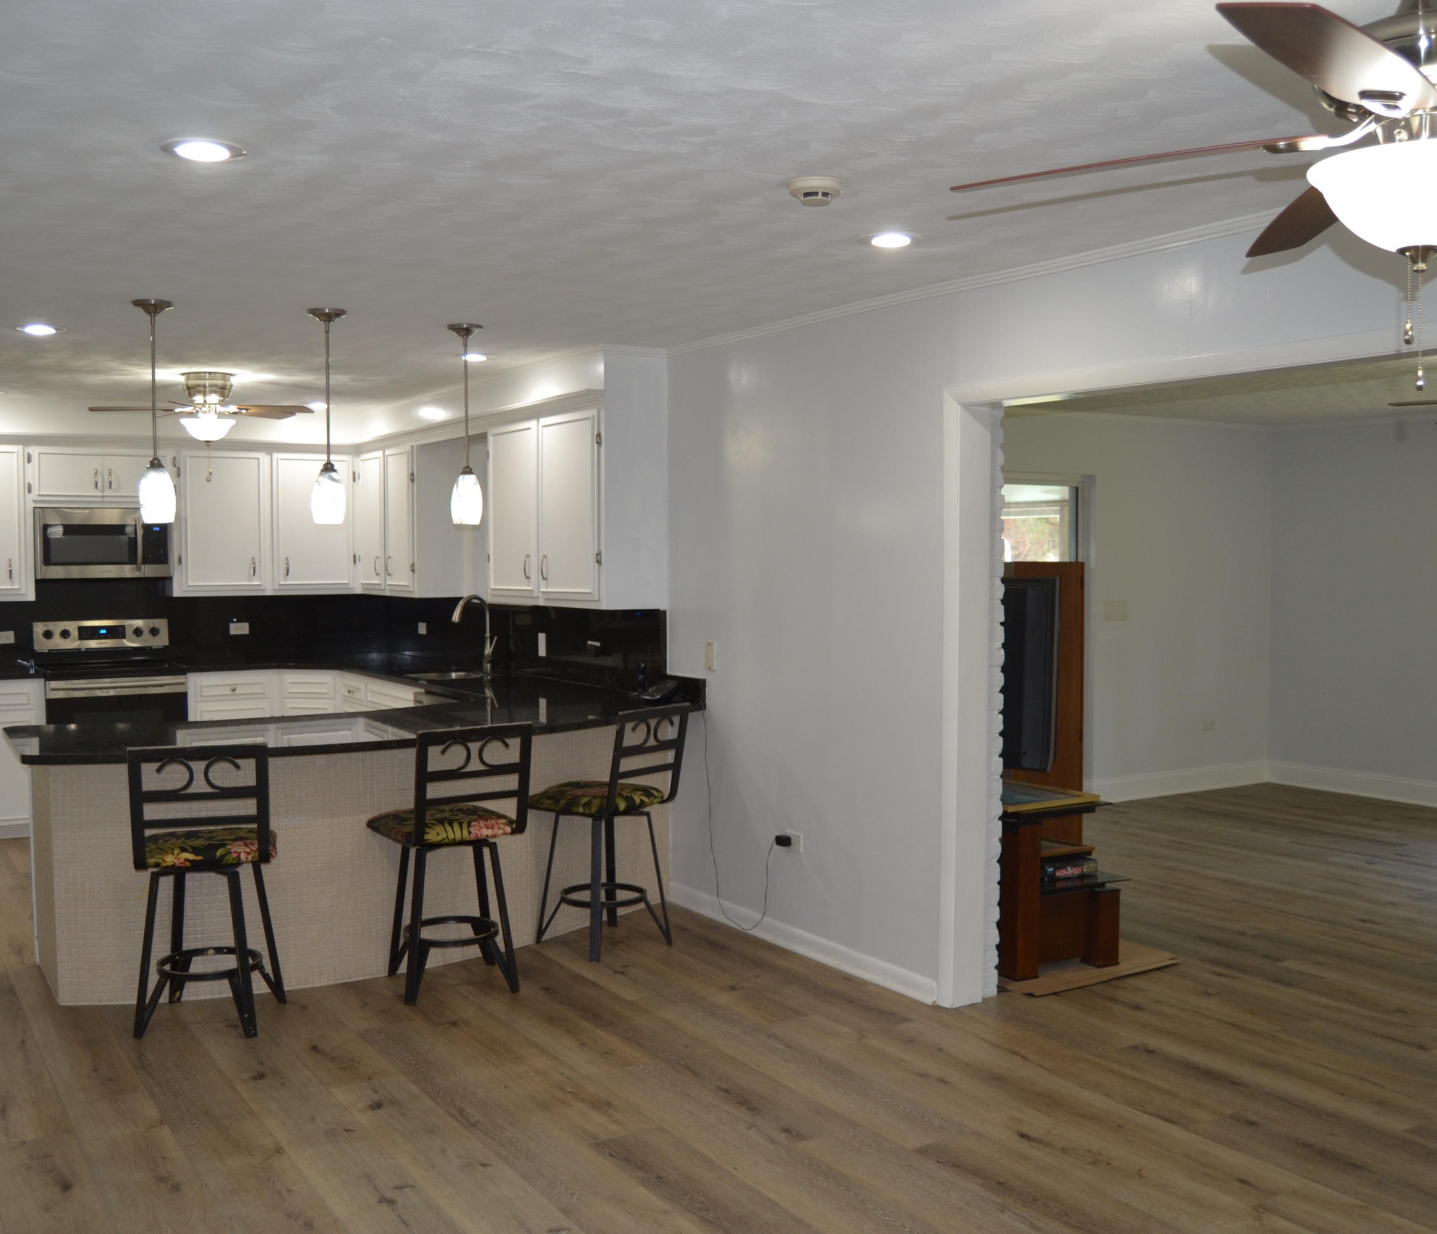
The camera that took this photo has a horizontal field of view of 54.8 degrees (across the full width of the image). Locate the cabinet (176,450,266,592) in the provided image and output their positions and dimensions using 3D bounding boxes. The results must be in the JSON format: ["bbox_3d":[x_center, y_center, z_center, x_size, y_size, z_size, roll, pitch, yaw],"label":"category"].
[{"bbox_3d":[-3.121,-0.583,8.619,0.574,0.873,0.310,-2,3,-33],"label":"cabinet"}]

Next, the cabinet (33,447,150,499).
[{"bbox_3d":[-3.712,-0.830,8.332,0.762,0.320,0.335,-2,3,-34],"label":"cabinet"}]

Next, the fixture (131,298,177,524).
[{"bbox_3d":[-1.978,-0.711,4.874,0.138,0.785,0.138,-2,3,-33],"label":"fixture"}]

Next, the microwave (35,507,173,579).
[{"bbox_3d":[-3.704,-0.441,8.330,0.759,0.417,0.375,-2,3,-34],"label":"microwave"}]

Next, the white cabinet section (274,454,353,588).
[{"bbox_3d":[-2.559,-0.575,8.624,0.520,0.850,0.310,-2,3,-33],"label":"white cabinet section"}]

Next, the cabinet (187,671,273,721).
[{"bbox_3d":[-3.094,0.759,8.643,0.530,0.880,0.615,-2,3,-34],"label":"cabinet"}]

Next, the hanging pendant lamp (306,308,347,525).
[{"bbox_3d":[-1.475,-0.751,5.230,0.147,0.800,0.147,-2,3,-34],"label":"hanging pendant lamp"}]

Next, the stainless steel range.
[{"bbox_3d":[-3.612,0.624,8.239,0.761,1.182,0.660,-2,3,-34],"label":"stainless steel range"}]

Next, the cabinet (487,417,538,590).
[{"bbox_3d":[-0.887,-0.531,6.905,0.337,0.895,0.575,-2,3,-34],"label":"cabinet"}]

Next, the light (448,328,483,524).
[{"bbox_3d":[-0.988,-0.743,5.439,0.130,0.790,0.130,-2,3,-33],"label":"light"}]

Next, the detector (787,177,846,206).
[{"bbox_3d":[0.234,-1.017,3.346,0.138,0.050,0.138,0,2,0],"label":"detector"}]

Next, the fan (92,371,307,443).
[{"bbox_3d":[-2.506,-1.018,6.823,1.110,0.330,1.110,-2,3,-33],"label":"fan"}]

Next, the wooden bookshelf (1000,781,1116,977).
[{"bbox_3d":[1.199,1.007,5.503,0.520,0.650,0.660,-1,3,-28],"label":"wooden bookshelf"}]

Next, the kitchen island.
[{"bbox_3d":[-1.310,0.866,5.523,2.640,0.914,1.050,-2,3,-33],"label":"kitchen island"}]

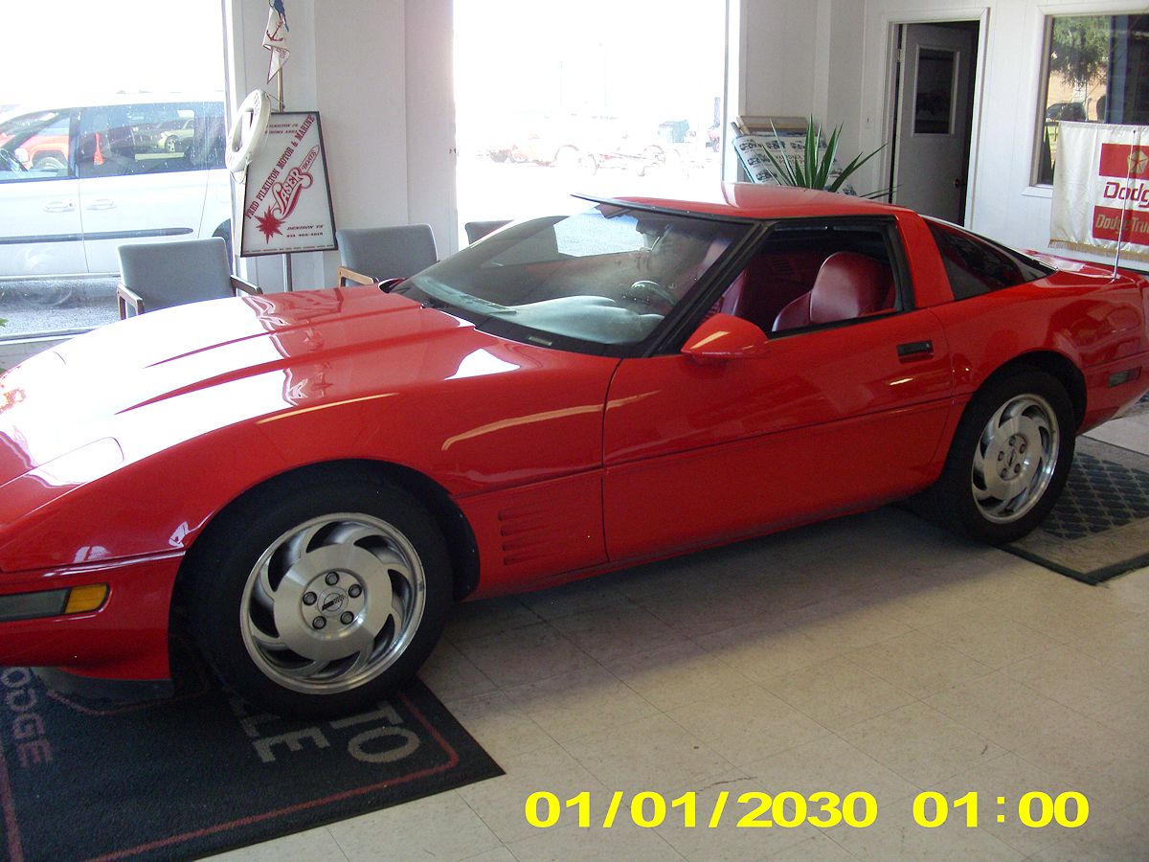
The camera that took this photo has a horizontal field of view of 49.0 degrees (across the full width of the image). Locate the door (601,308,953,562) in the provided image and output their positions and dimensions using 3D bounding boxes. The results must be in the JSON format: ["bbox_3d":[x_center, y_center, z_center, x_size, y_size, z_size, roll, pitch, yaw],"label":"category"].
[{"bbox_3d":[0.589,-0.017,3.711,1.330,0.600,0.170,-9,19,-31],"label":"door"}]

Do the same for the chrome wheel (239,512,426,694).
[{"bbox_3d":[-0.607,0.401,3.086,0.462,0.462,0.150,-7,18,-26],"label":"chrome wheel"}]

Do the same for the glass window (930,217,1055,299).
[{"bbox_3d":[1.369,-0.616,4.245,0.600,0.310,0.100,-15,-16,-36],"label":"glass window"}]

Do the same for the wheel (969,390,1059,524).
[{"bbox_3d":[1.458,0.077,4.323,0.462,0.462,0.150,-9,19,-31],"label":"wheel"}]

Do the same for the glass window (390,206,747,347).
[{"bbox_3d":[-0.105,-0.536,4.105,0.850,0.140,1.460,-36,30,-20],"label":"glass window"}]

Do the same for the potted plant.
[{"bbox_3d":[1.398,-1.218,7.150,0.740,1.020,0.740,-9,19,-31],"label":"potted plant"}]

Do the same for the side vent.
[{"bbox_3d":[-0.117,0.252,3.246,0.200,0.165,0.040,-9,19,-31],"label":"side vent"}]

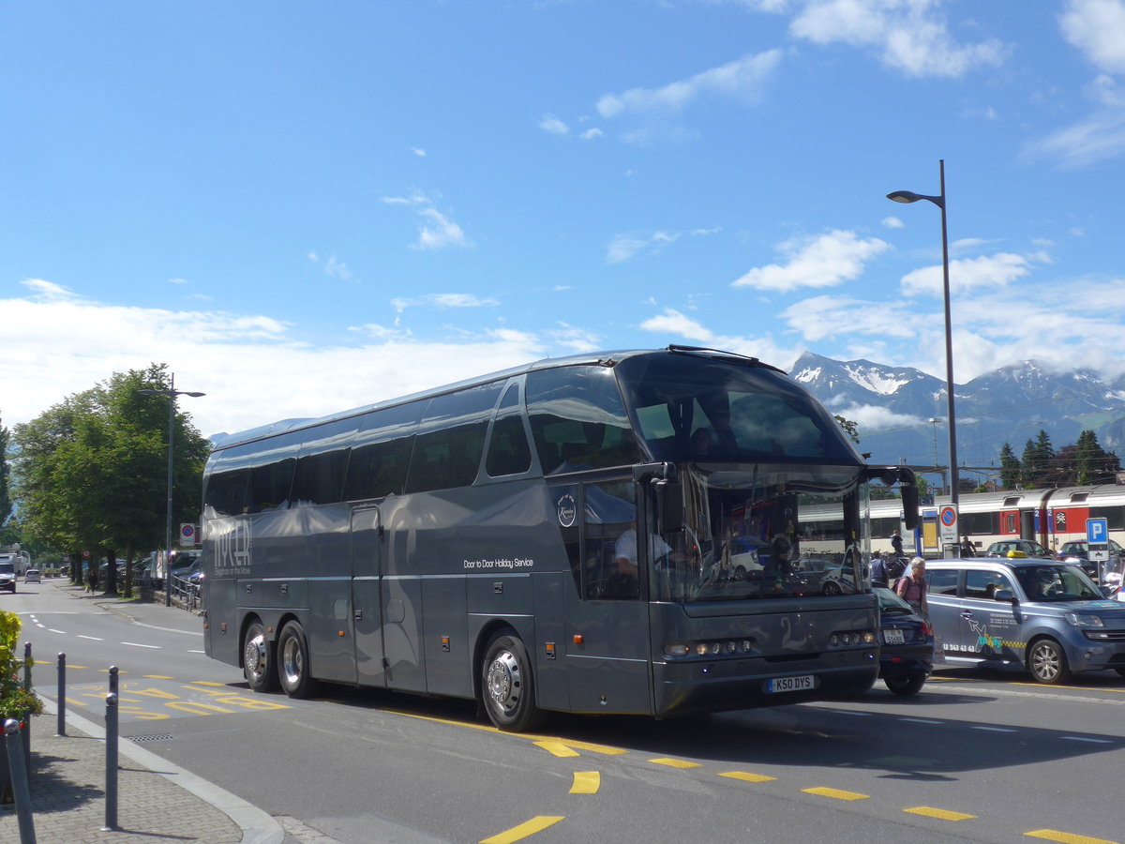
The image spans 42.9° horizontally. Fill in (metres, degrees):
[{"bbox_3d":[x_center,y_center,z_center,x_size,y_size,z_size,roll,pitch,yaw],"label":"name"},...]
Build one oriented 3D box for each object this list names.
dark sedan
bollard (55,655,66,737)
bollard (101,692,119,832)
[{"bbox_3d":[3.211,2.963,19.528,1.720,1.430,4.250,2,-7,-28],"label":"dark sedan"},{"bbox_3d":[-5.216,2.840,14.896,0.080,0.860,0.080,-1,-6,0],"label":"bollard"},{"bbox_3d":[-2.915,2.191,9.246,0.080,0.870,0.080,-1,-6,0],"label":"bollard"}]

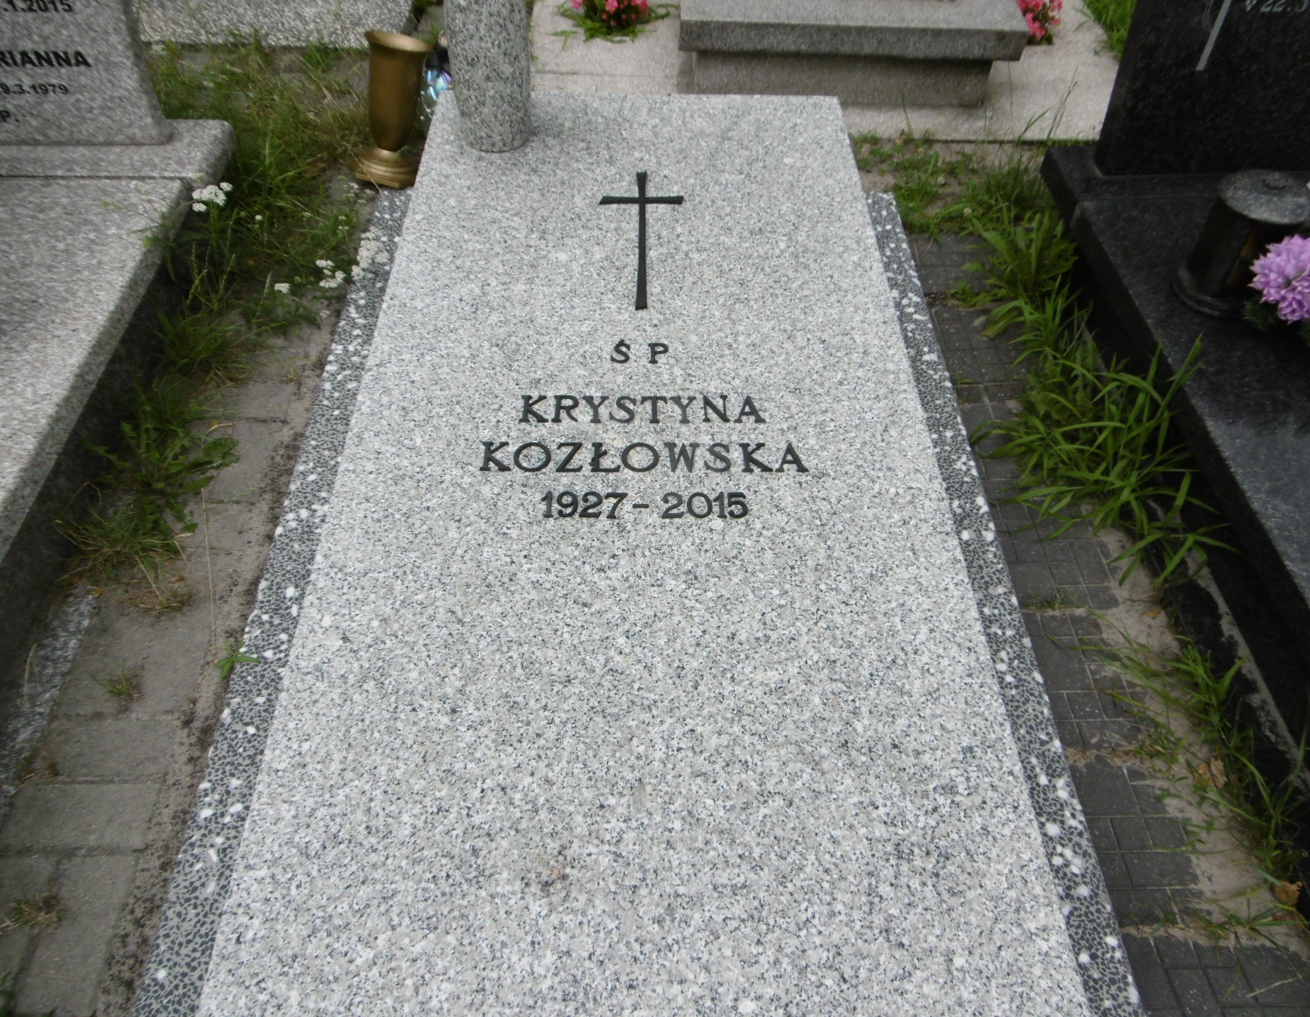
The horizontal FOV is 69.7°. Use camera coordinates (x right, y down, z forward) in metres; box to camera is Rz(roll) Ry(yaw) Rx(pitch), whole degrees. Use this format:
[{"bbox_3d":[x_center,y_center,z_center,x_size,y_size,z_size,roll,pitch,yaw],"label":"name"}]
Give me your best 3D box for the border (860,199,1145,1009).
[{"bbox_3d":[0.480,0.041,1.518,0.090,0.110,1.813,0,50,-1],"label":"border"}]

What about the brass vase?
[{"bbox_3d":[-0.546,-0.841,1.971,0.143,0.295,0.143,10,43,-13],"label":"brass vase"}]

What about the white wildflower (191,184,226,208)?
[{"bbox_3d":[-0.836,-0.585,1.760,0.064,0.030,0.055,0,50,-1],"label":"white wildflower"}]

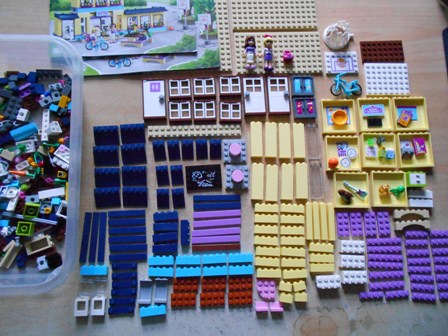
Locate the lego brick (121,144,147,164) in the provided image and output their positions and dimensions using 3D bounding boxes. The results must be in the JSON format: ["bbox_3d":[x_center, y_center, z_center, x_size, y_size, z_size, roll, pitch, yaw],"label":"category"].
[{"bbox_3d":[-0.122,-0.018,0.455,0.032,0.011,0.024,-5,81,-4],"label":"lego brick"}]

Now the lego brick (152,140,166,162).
[{"bbox_3d":[-0.089,-0.026,0.461,0.016,0.011,0.024,-5,81,-4],"label":"lego brick"}]

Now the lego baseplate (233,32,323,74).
[{"bbox_3d":[0.080,-0.168,0.492,0.128,0.005,0.064,-2,81,-3],"label":"lego baseplate"}]

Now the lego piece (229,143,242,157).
[{"bbox_3d":[0.015,-0.025,0.460,0.016,0.011,0.016,1,81,-3],"label":"lego piece"}]

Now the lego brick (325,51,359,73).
[{"bbox_3d":[0.172,-0.155,0.495,0.048,0.005,0.032,-2,81,-3],"label":"lego brick"}]

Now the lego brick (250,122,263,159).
[{"bbox_3d":[0.045,-0.039,0.469,0.016,0.008,0.050,-1,81,-4],"label":"lego brick"}]

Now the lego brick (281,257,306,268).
[{"bbox_3d":[0.090,0.124,0.445,0.032,0.008,0.011,1,81,-3],"label":"lego brick"}]

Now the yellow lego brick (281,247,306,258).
[{"bbox_3d":[0.092,0.112,0.450,0.032,0.008,0.011,3,81,-2],"label":"yellow lego brick"}]

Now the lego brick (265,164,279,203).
[{"bbox_3d":[0.066,0.021,0.462,0.016,0.008,0.050,3,81,-2],"label":"lego brick"}]

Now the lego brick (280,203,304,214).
[{"bbox_3d":[0.092,0.055,0.459,0.032,0.008,0.011,2,81,-3],"label":"lego brick"}]

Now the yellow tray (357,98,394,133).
[{"bbox_3d":[0.217,-0.077,0.486,0.048,0.008,0.050,-1,82,-3],"label":"yellow tray"}]

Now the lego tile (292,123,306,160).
[{"bbox_3d":[0.104,-0.038,0.471,0.016,0.008,0.050,1,81,-3],"label":"lego tile"}]

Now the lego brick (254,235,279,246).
[{"bbox_3d":[0.057,0.098,0.453,0.032,0.008,0.011,2,82,-2],"label":"lego brick"}]

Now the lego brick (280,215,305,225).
[{"bbox_3d":[0.092,0.069,0.457,0.032,0.008,0.011,1,81,-3],"label":"lego brick"}]

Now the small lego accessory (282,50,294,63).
[{"bbox_3d":[0.094,-0.160,0.484,0.013,0.011,0.013,1,81,-3],"label":"small lego accessory"}]

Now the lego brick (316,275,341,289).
[{"bbox_3d":[0.135,0.147,0.441,0.032,0.011,0.016,1,81,-3],"label":"lego brick"}]

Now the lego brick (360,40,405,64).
[{"bbox_3d":[0.235,-0.172,0.499,0.064,0.005,0.032,-2,82,-3],"label":"lego brick"}]

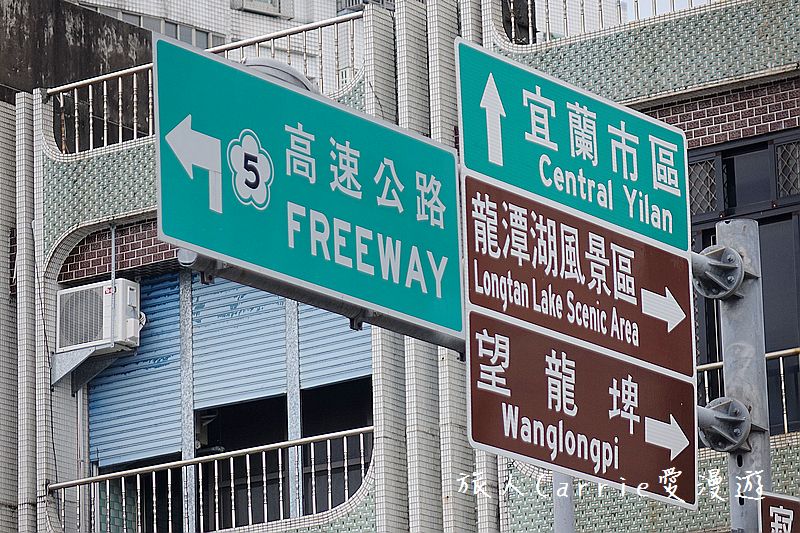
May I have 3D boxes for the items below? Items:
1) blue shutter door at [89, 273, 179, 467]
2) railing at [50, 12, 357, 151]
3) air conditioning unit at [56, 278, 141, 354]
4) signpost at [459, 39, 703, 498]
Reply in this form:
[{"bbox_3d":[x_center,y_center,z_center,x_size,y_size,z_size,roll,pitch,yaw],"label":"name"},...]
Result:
[{"bbox_3d":[-2.207,0.864,37.143,0.978,1.519,0.050,-12,-18,33],"label":"blue shutter door"},{"bbox_3d":[-1.606,-1.484,36.538,3.253,0.600,0.050,-12,-18,33],"label":"railing"},{"bbox_3d":[-2.504,0.439,36.955,0.685,0.533,0.265,-12,-18,33],"label":"air conditioning unit"},{"bbox_3d":[0.939,0.084,23.615,0.070,2.164,2.225,-12,-18,34],"label":"signpost"}]

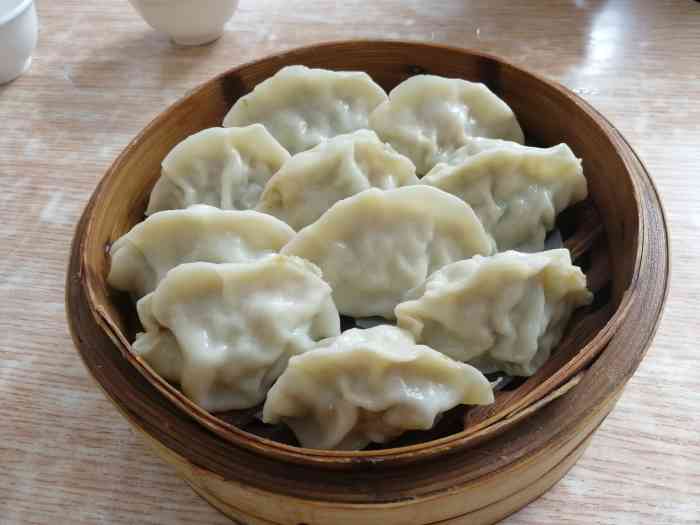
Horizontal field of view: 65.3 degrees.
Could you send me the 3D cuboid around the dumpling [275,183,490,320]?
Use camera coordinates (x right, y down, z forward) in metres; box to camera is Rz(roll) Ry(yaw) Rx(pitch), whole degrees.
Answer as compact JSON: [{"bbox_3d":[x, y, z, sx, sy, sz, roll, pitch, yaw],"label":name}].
[{"bbox_3d":[0.015,-0.006,0.224,0.087,0.044,0.048,-1,54,3],"label":"dumpling"}]

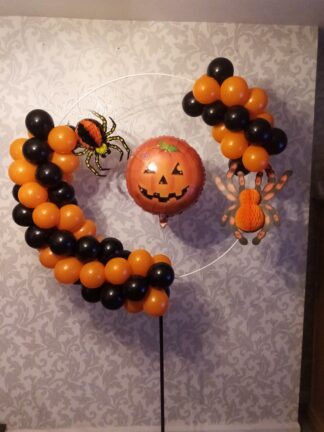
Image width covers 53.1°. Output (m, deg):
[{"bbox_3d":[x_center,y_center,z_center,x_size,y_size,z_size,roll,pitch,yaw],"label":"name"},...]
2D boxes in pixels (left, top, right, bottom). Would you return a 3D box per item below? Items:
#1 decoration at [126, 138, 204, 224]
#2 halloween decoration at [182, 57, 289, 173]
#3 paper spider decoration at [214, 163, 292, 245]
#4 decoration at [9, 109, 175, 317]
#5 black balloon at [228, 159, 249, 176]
[{"bbox_3d":[0.017,-0.153,1.460,0.355,0.400,0.200,4,7,0],"label":"decoration"},{"bbox_3d":[0.331,-0.452,1.460,0.460,0.510,0.270,-1,7,-3],"label":"halloween decoration"},{"bbox_3d":[0.406,-0.056,1.440,0.345,0.365,0.110,-1,7,-3],"label":"paper spider decoration"},{"bbox_3d":[-0.318,-0.002,1.515,0.750,0.954,0.290,0,6,-3],"label":"decoration"},{"bbox_3d":[0.375,-0.246,1.515,0.120,0.125,0.120,0,6,-2],"label":"black balloon"}]

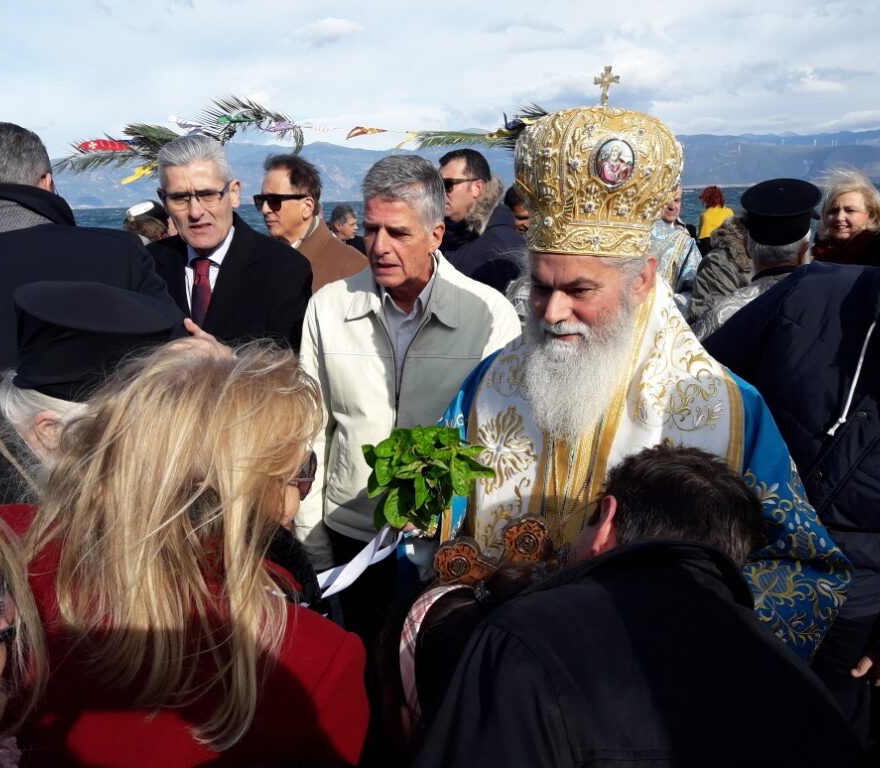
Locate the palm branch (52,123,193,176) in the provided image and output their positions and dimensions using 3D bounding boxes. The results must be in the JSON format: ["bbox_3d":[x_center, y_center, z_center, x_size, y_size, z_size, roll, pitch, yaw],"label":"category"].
[{"bbox_3d":[-2.164,-1.614,5.700,0.970,0.360,0.450,-2,13,0],"label":"palm branch"}]

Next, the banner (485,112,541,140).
[{"bbox_3d":[0.499,-1.772,5.700,0.390,0.190,0.130,-2,13,0],"label":"banner"}]

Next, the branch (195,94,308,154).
[{"bbox_3d":[-1.304,-1.793,5.700,0.740,0.380,0.400,-2,13,0],"label":"branch"}]

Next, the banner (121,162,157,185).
[{"bbox_3d":[-2.032,-1.423,5.600,0.260,0.140,0.100,-2,13,0],"label":"banner"}]

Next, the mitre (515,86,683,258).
[{"bbox_3d":[0.256,-0.344,1.340,0.265,0.280,0.265,14,17,41],"label":"mitre"}]

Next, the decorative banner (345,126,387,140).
[{"bbox_3d":[-0.506,-1.724,5.700,0.280,0.100,0.100,-2,13,0],"label":"decorative banner"}]

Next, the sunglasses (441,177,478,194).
[{"bbox_3d":[0.074,-0.689,2.860,0.145,0.050,0.145,-8,14,-18],"label":"sunglasses"}]

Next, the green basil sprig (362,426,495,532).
[{"bbox_3d":[-0.018,0.137,1.200,0.185,0.160,0.175,2,13,18],"label":"green basil sprig"}]

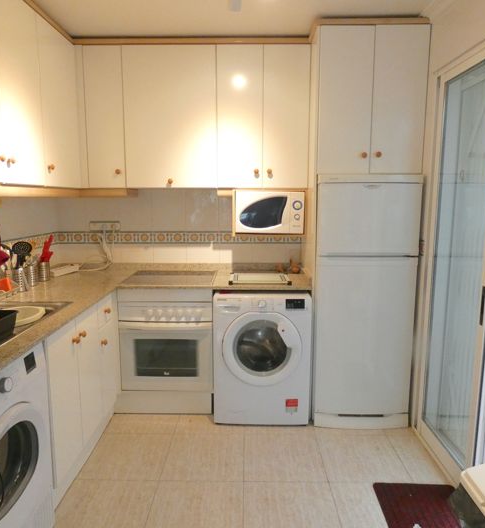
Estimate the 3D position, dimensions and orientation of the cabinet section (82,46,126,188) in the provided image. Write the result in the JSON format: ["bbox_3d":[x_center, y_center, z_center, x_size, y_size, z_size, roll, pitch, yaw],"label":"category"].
[{"bbox_3d":[-0.877,-0.960,2.785,0.246,0.868,0.354,0,9,1],"label":"cabinet section"}]

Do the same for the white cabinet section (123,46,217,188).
[{"bbox_3d":[-0.457,-0.958,2.780,0.595,0.868,0.354,0,9,1],"label":"white cabinet section"}]

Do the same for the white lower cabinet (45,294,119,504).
[{"bbox_3d":[-1.115,0.658,2.207,0.568,0.872,0.857,0,9,1],"label":"white lower cabinet"}]

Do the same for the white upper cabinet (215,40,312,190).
[{"bbox_3d":[0.136,-0.955,2.772,0.590,0.868,0.354,0,9,1],"label":"white upper cabinet"}]

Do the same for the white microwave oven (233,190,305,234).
[{"bbox_3d":[0.181,-0.363,2.850,0.460,0.273,0.337,0,9,1],"label":"white microwave oven"}]

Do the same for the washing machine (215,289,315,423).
[{"bbox_3d":[0.125,0.566,2.827,0.594,0.865,0.560,0,9,1],"label":"washing machine"}]

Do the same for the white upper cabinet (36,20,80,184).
[{"bbox_3d":[-1.229,-0.891,2.362,0.356,0.871,0.469,0,9,1],"label":"white upper cabinet"}]

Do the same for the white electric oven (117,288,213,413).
[{"bbox_3d":[-0.487,0.548,2.902,0.587,0.875,0.567,0,9,1],"label":"white electric oven"}]

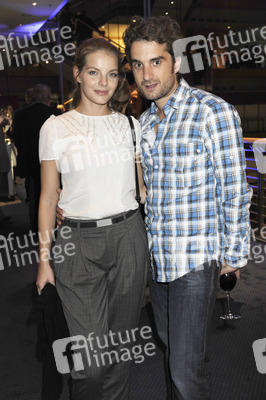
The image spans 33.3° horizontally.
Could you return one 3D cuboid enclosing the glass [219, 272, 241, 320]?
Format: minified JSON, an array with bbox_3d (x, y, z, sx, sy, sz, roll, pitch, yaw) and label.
[{"bbox_3d":[0.353,0.344,1.630,0.075,0.185,0.075,-3,-2,0],"label":"glass"}]

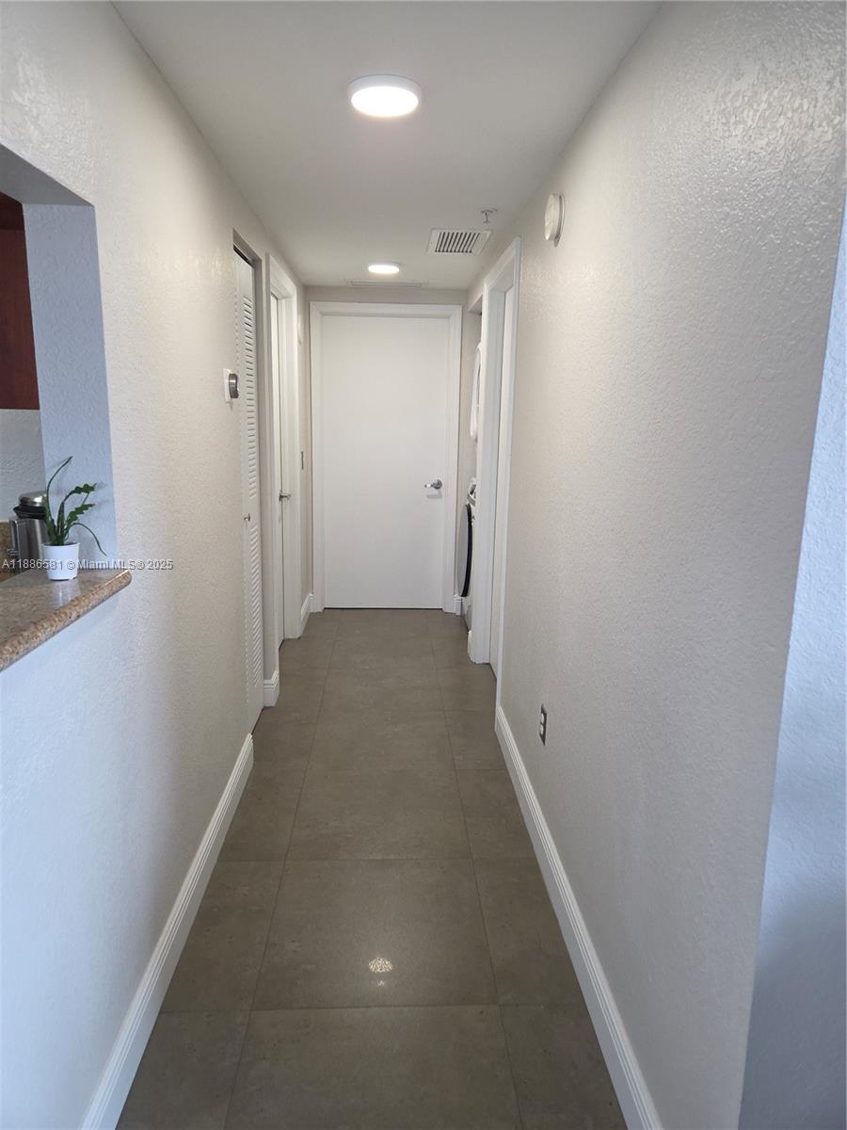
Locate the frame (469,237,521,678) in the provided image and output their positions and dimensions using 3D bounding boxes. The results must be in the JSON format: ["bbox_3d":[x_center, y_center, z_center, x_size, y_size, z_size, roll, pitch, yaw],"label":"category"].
[{"bbox_3d":[0.386,-0.382,3.696,0.120,2.090,0.970,0,11,-3],"label":"frame"}]

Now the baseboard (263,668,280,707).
[{"bbox_3d":[-0.743,0.598,3.683,0.055,0.140,0.170,0,11,-3],"label":"baseboard"}]

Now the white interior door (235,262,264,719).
[{"bbox_3d":[-0.759,-0.252,3.165,0.035,1.995,0.580,0,11,-3],"label":"white interior door"}]

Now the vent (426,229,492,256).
[{"bbox_3d":[0.172,-1.592,3.716,0.283,0.020,0.520,0,11,-3],"label":"vent"}]

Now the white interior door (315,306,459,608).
[{"bbox_3d":[-0.261,-0.708,5.240,0.990,2.100,0.090,0,11,-3],"label":"white interior door"}]

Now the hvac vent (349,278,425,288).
[{"bbox_3d":[-0.236,-1.834,4.904,0.550,0.020,0.230,0,11,-3],"label":"hvac vent"}]

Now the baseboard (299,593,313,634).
[{"bbox_3d":[-0.792,0.323,5.064,0.020,0.140,0.610,0,11,-3],"label":"baseboard"}]

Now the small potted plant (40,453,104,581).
[{"bbox_3d":[-0.659,-0.088,1.406,0.110,0.230,0.105,0,11,-3],"label":"small potted plant"}]

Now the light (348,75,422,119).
[{"bbox_3d":[-0.103,-1.245,2.001,0.197,0.030,0.197,0,11,-3],"label":"light"}]

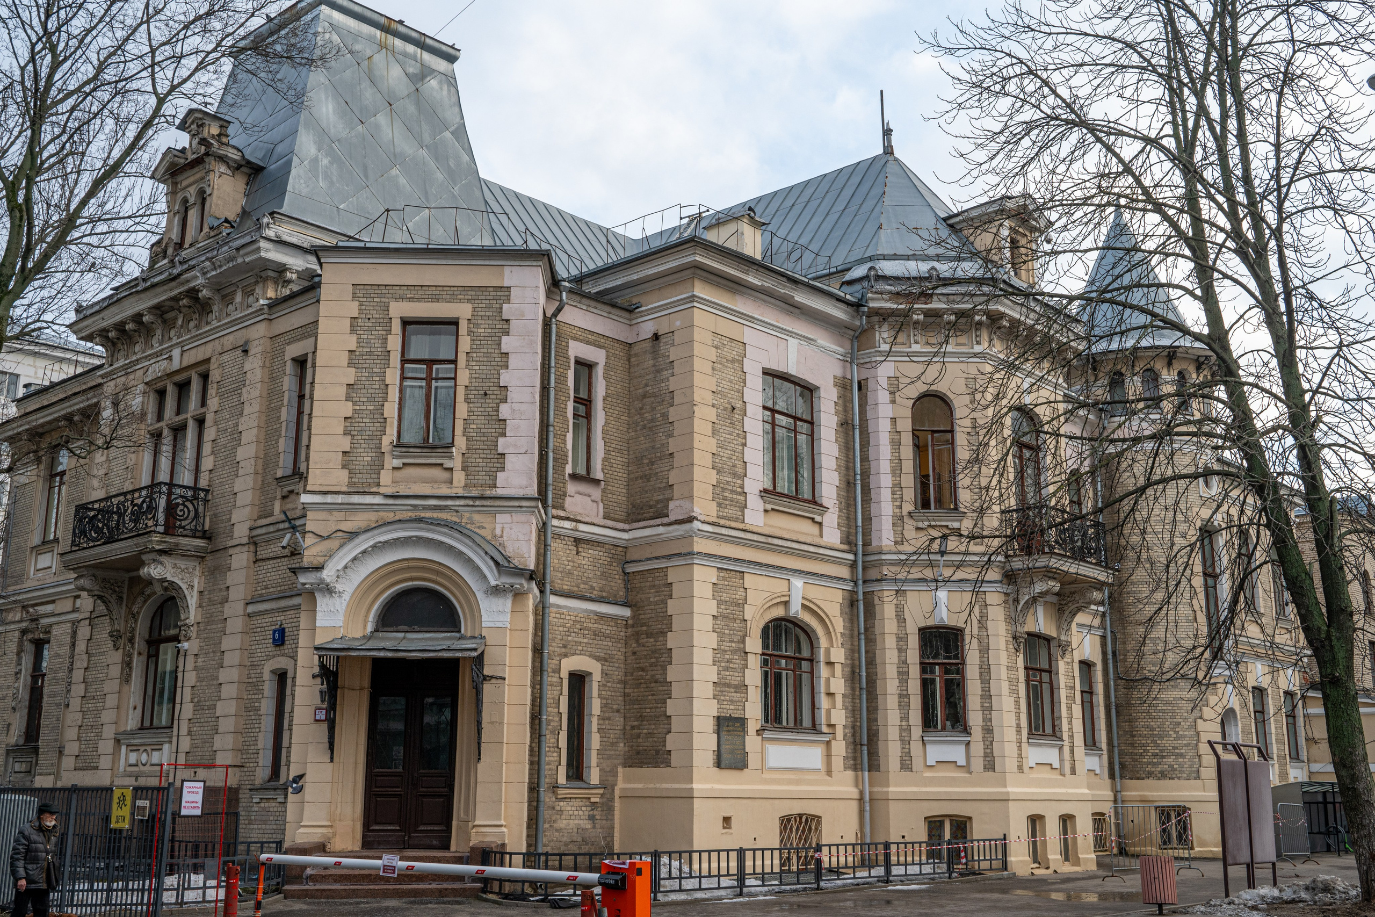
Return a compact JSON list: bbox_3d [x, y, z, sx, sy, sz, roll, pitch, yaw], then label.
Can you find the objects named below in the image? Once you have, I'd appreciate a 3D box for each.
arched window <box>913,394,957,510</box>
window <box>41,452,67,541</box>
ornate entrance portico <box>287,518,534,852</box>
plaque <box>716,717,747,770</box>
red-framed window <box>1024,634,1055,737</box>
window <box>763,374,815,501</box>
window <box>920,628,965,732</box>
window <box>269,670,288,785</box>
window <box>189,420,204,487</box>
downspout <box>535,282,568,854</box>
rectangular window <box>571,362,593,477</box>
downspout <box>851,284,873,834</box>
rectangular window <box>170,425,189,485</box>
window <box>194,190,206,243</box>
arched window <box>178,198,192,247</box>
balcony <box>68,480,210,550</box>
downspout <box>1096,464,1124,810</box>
[{"bbox_3d":[5.419,-0.140,29.201,1.000,2.620,0.200,1,-14,-1],"label":"arched window"},{"bbox_3d":[-15.280,0.878,32.669,1.290,2.270,0.200,-12,-18,40],"label":"window"},{"bbox_3d":[-4.582,3.687,22.164,3.970,5.387,1.150,1,-14,-2],"label":"ornate entrance portico"},{"bbox_3d":[0.813,5.216,24.504,0.080,0.909,0.689,-13,-20,43],"label":"plaque"},{"bbox_3d":[7.625,4.909,29.005,0.200,2.180,1.200,-13,-19,42],"label":"red-framed window"},{"bbox_3d":[2.120,-0.434,28.039,1.700,2.550,0.200,14,-19,-43],"label":"window"},{"bbox_3d":[5.353,4.624,28.013,0.980,2.170,0.200,1,-14,-1],"label":"window"},{"bbox_3d":[-7.350,4.881,24.492,0.610,1.990,0.200,-12,-18,40],"label":"window"},{"bbox_3d":[-10.296,-0.107,28.116,0.600,1.750,0.200,-12,-18,40],"label":"window"},{"bbox_3d":[-2.476,1.901,24.344,0.400,10.835,0.210,-13,-20,43],"label":"downspout"},{"bbox_3d":[-2.162,-0.771,26.233,0.200,2.310,0.620,-13,-19,42],"label":"rectangular window"},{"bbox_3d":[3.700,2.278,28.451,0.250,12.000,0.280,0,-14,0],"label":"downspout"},{"bbox_3d":[-10.714,0.216,28.474,0.940,1.800,0.200,-12,-18,40],"label":"rectangular window"},{"bbox_3d":[-10.674,-5.316,29.638,0.450,1.300,0.200,-12,-18,40],"label":"window"},{"bbox_3d":[-11.269,-5.293,30.140,0.500,1.290,0.200,-12,-19,39],"label":"arched window"},{"bbox_3d":[-11.363,1.320,27.692,3.690,1.040,1.060,-12,-18,40],"label":"balcony"},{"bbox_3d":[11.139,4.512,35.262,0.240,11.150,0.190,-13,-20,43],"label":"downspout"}]

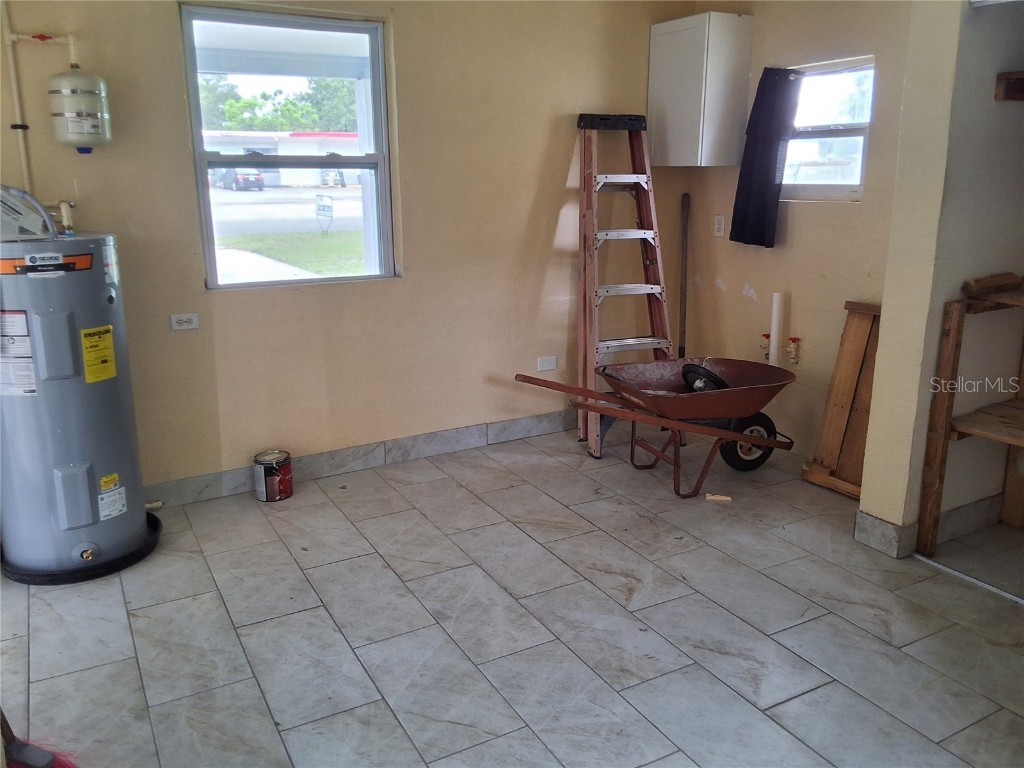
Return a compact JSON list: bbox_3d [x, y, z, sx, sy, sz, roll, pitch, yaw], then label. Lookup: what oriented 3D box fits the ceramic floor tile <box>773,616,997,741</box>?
[{"bbox_3d":[1.132,0.889,2.563,0.301,0.010,0.607,-8,17,-28],"label":"ceramic floor tile"}]

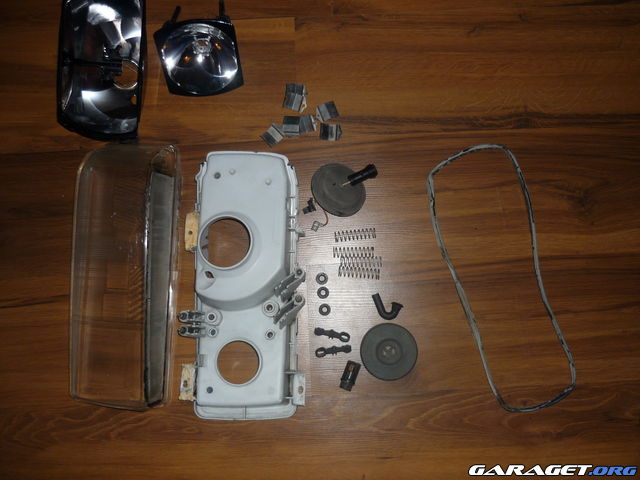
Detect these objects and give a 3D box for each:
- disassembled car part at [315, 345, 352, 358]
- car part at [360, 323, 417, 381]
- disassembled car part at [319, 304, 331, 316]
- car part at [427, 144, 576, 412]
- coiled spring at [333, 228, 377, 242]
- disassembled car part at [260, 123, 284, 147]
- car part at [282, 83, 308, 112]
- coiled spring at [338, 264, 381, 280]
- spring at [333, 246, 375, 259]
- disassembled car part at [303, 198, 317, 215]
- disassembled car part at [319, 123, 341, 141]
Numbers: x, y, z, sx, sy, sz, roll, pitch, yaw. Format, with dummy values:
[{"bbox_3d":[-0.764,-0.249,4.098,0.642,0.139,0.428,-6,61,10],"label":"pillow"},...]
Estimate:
[{"bbox_3d":[0.022,0.172,0.940,0.056,0.010,0.016,-8,87,1],"label":"disassembled car part"},{"bbox_3d":[0.103,0.166,0.905,0.085,0.020,0.085,0,86,2],"label":"car part"},{"bbox_3d":[0.008,0.106,0.920,0.018,0.005,0.018,0,86,2],"label":"disassembled car part"},{"bbox_3d":[0.270,0.056,0.913,0.141,0.010,0.402,-15,86,1],"label":"car part"},{"bbox_3d":[0.055,-0.007,0.947,0.064,0.015,0.015,-5,87,1],"label":"coiled spring"},{"bbox_3d":[-0.073,-0.161,0.938,0.031,0.011,0.026,-44,86,-2],"label":"disassembled car part"},{"bbox_3d":[-0.038,-0.224,0.961,0.034,0.014,0.044,5,87,1],"label":"car part"},{"bbox_3d":[0.061,0.052,0.943,0.064,0.015,0.015,3,87,1],"label":"coiled spring"},{"bbox_3d":[0.051,0.019,0.919,0.062,0.016,0.016,-1,86,2],"label":"spring"},{"bbox_3d":[-0.017,-0.051,0.929,0.019,0.010,0.021,-16,86,1],"label":"disassembled car part"},{"bbox_3d":[0.018,-0.169,0.958,0.035,0.012,0.027,2,87,1],"label":"disassembled car part"}]

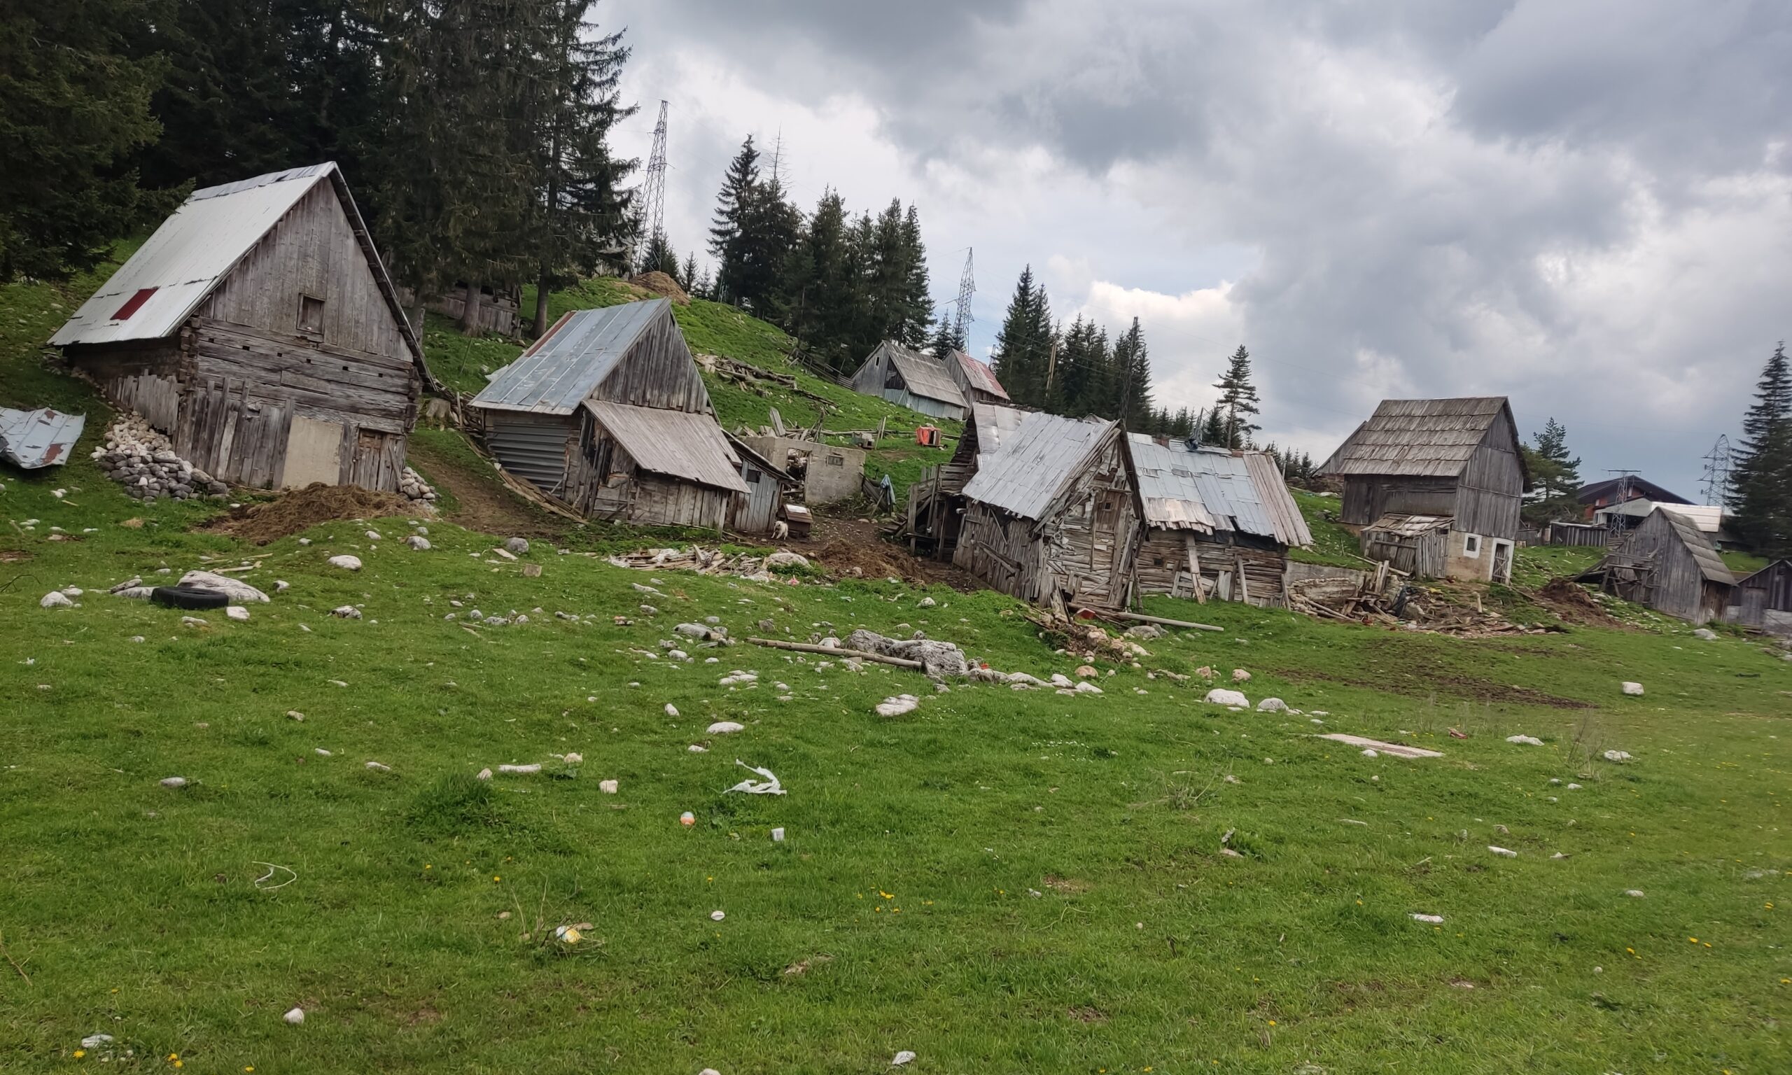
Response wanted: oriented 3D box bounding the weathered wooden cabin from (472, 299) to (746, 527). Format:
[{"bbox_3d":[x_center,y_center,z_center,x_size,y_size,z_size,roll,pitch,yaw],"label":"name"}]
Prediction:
[{"bbox_3d":[-7.845,-3.627,36.520,4.677,5.958,7.722,7,0,-40],"label":"weathered wooden cabin"}]

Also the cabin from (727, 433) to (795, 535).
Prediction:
[{"bbox_3d":[-4.487,-1.497,35.337,2.535,2.631,2.800,7,0,-40],"label":"cabin"}]

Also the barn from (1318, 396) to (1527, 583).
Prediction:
[{"bbox_3d":[23.322,-2.270,56.873,4.799,7.642,6.625,7,0,-31],"label":"barn"}]

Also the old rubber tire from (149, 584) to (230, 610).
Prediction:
[{"bbox_3d":[-6.173,0.535,11.300,0.610,0.170,0.610,7,0,-29],"label":"old rubber tire"}]

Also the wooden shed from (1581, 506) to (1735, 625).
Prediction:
[{"bbox_3d":[30.983,1.113,52.892,4.335,4.352,4.938,7,0,-45],"label":"wooden shed"}]

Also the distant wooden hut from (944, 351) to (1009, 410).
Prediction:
[{"bbox_3d":[5.040,-10.332,90.580,3.943,4.473,5.907,7,0,30],"label":"distant wooden hut"}]

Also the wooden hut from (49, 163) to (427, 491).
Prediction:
[{"bbox_3d":[-15.832,-5.155,31.299,8.231,7.069,5.938,7,0,42],"label":"wooden hut"}]

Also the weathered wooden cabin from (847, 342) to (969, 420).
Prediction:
[{"bbox_3d":[0.930,-9.113,76.737,4.392,3.744,6.517,7,0,33],"label":"weathered wooden cabin"}]

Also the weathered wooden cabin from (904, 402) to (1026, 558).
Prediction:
[{"bbox_3d":[2.315,-1.321,32.734,3.900,3.955,3.400,7,0,-20],"label":"weathered wooden cabin"}]

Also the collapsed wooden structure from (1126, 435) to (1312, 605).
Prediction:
[{"bbox_3d":[6.986,-0.441,30.903,4.158,3.648,3.938,7,0,-17],"label":"collapsed wooden structure"}]

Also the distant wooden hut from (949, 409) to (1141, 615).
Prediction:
[{"bbox_3d":[3.744,-0.621,30.229,3.248,4.417,2.900,7,0,-33],"label":"distant wooden hut"}]

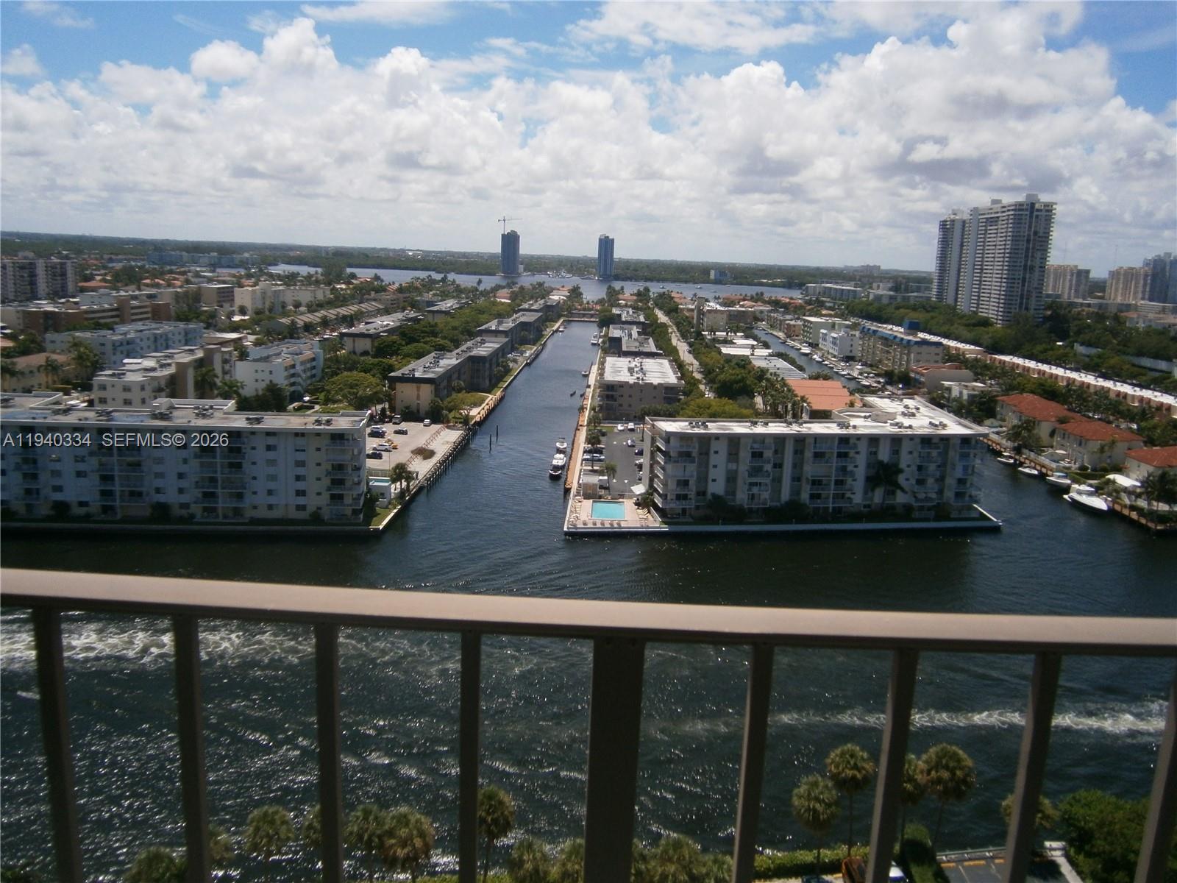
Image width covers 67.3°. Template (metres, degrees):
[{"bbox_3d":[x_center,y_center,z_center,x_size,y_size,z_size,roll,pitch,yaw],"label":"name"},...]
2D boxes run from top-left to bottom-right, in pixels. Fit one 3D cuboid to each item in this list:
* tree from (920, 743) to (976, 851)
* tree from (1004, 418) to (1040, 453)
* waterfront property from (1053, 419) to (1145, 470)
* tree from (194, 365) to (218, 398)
[{"bbox_3d":[28.168,28.823,70.940,4.200,9.700,4.200,3,12,0],"label":"tree"},{"bbox_3d":[118.766,-1.599,242.966,7.600,9.600,7.200,2,12,0],"label":"tree"},{"bbox_3d":[132.522,0.092,229.387,15.800,9.200,17.500,3,12,3],"label":"waterfront property"},{"bbox_3d":[-97.582,-11.790,225.690,5.700,14.300,5.700,3,12,0],"label":"tree"}]

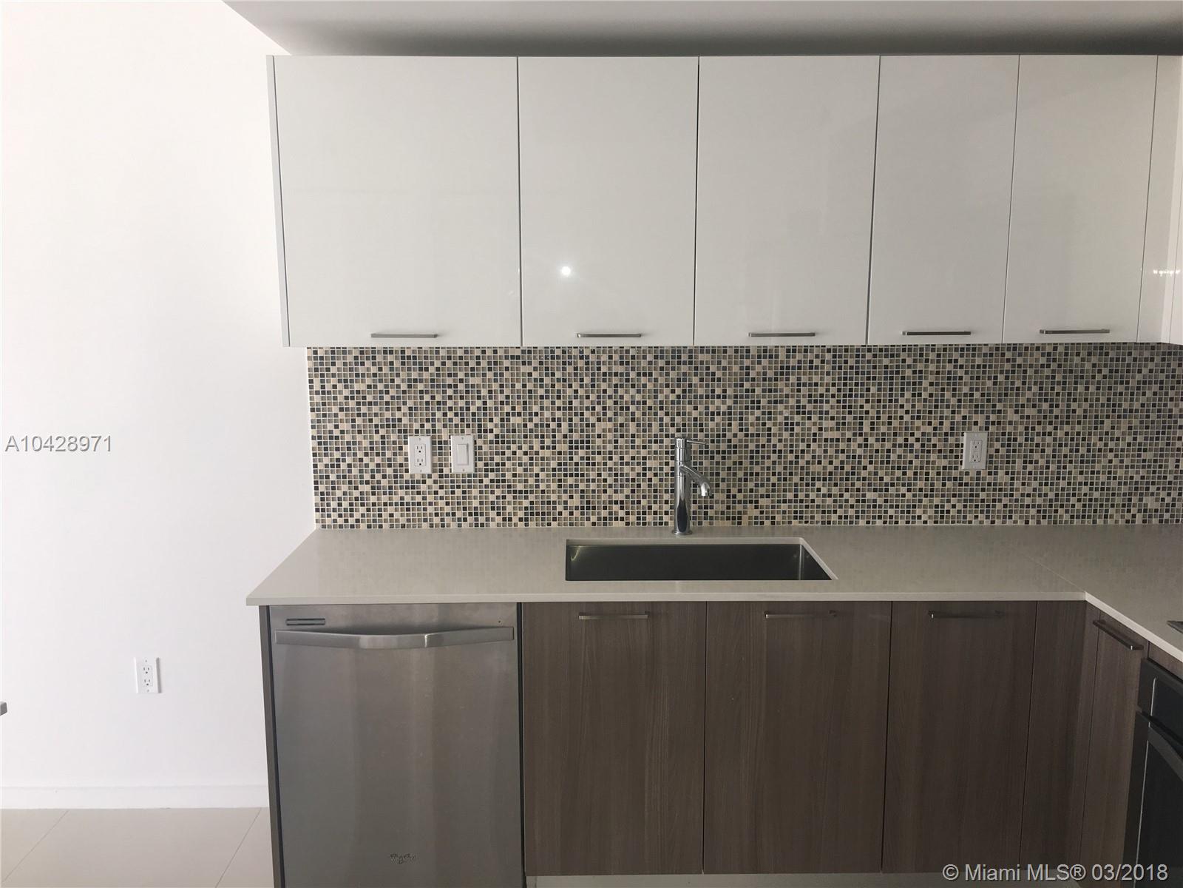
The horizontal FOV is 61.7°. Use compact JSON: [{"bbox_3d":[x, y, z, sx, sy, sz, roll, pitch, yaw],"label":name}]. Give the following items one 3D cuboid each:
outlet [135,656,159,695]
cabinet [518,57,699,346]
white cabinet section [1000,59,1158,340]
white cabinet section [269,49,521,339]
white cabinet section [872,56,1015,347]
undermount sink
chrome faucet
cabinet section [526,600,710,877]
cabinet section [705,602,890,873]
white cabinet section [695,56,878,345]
[{"bbox_3d":[-1.377,0.719,3.074,0.071,0.115,0.008,0,9,-1],"label":"outlet"},{"bbox_3d":[0.043,-0.640,2.700,0.453,0.722,0.345,0,9,-1],"label":"cabinet"},{"bbox_3d":[1.242,-0.643,2.705,0.349,0.715,0.360,0,9,-1],"label":"white cabinet section"},{"bbox_3d":[-0.484,-0.634,2.689,0.602,0.715,0.360,0,9,-1],"label":"white cabinet section"},{"bbox_3d":[0.892,-0.641,2.702,0.350,0.715,0.360,0,9,-1],"label":"white cabinet section"},{"bbox_3d":[0.276,0.440,2.709,0.710,0.225,0.425,0,9,-1],"label":"undermount sink"},{"bbox_3d":[0.300,0.136,2.869,0.070,0.285,0.212,-3,10,-18],"label":"chrome faucet"},{"bbox_3d":[0.055,0.689,2.753,0.447,0.719,0.600,0,9,-1],"label":"cabinet section"},{"bbox_3d":[0.505,0.687,2.757,0.453,0.719,0.600,0,9,-1],"label":"cabinet section"},{"bbox_3d":[0.491,-0.639,2.698,0.452,0.715,0.360,0,9,-1],"label":"white cabinet section"}]

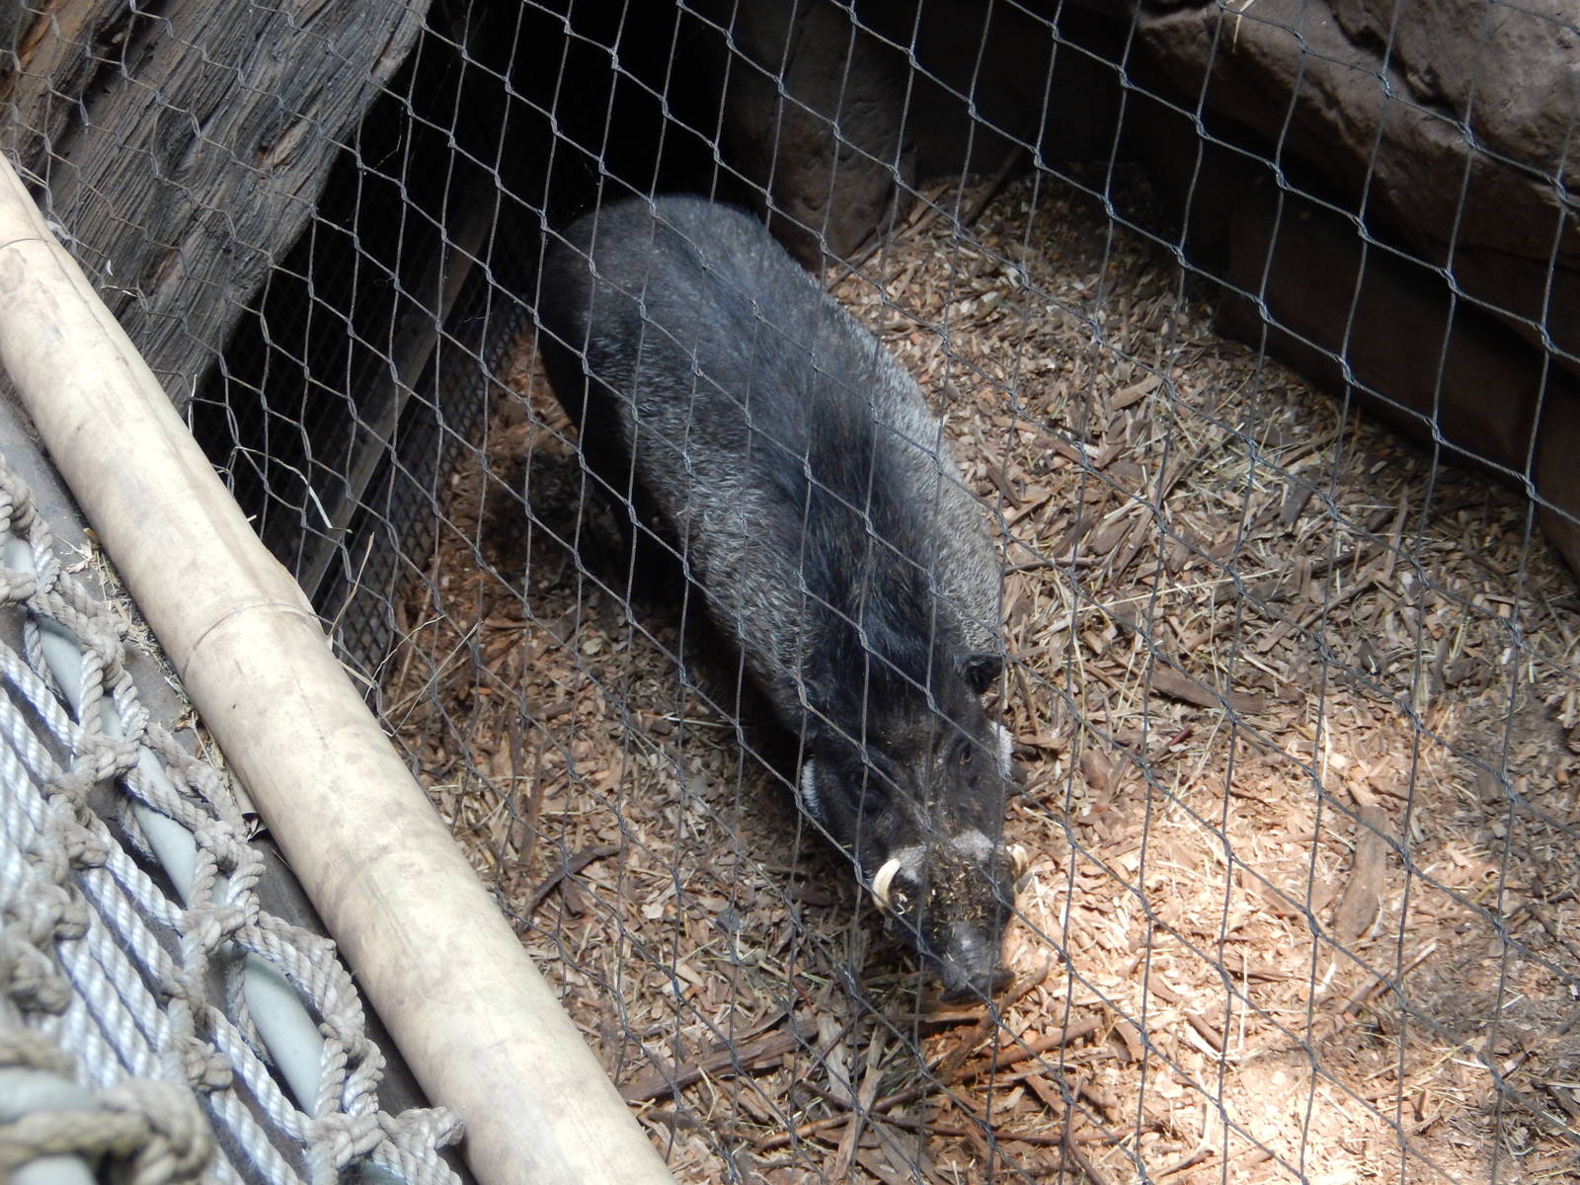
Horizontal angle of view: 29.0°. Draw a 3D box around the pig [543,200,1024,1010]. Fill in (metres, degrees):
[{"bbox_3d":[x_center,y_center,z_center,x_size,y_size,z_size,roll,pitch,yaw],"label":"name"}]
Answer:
[{"bbox_3d":[0.007,-0.060,3.521,0.340,0.550,1.080,-12,37,-17],"label":"pig"}]

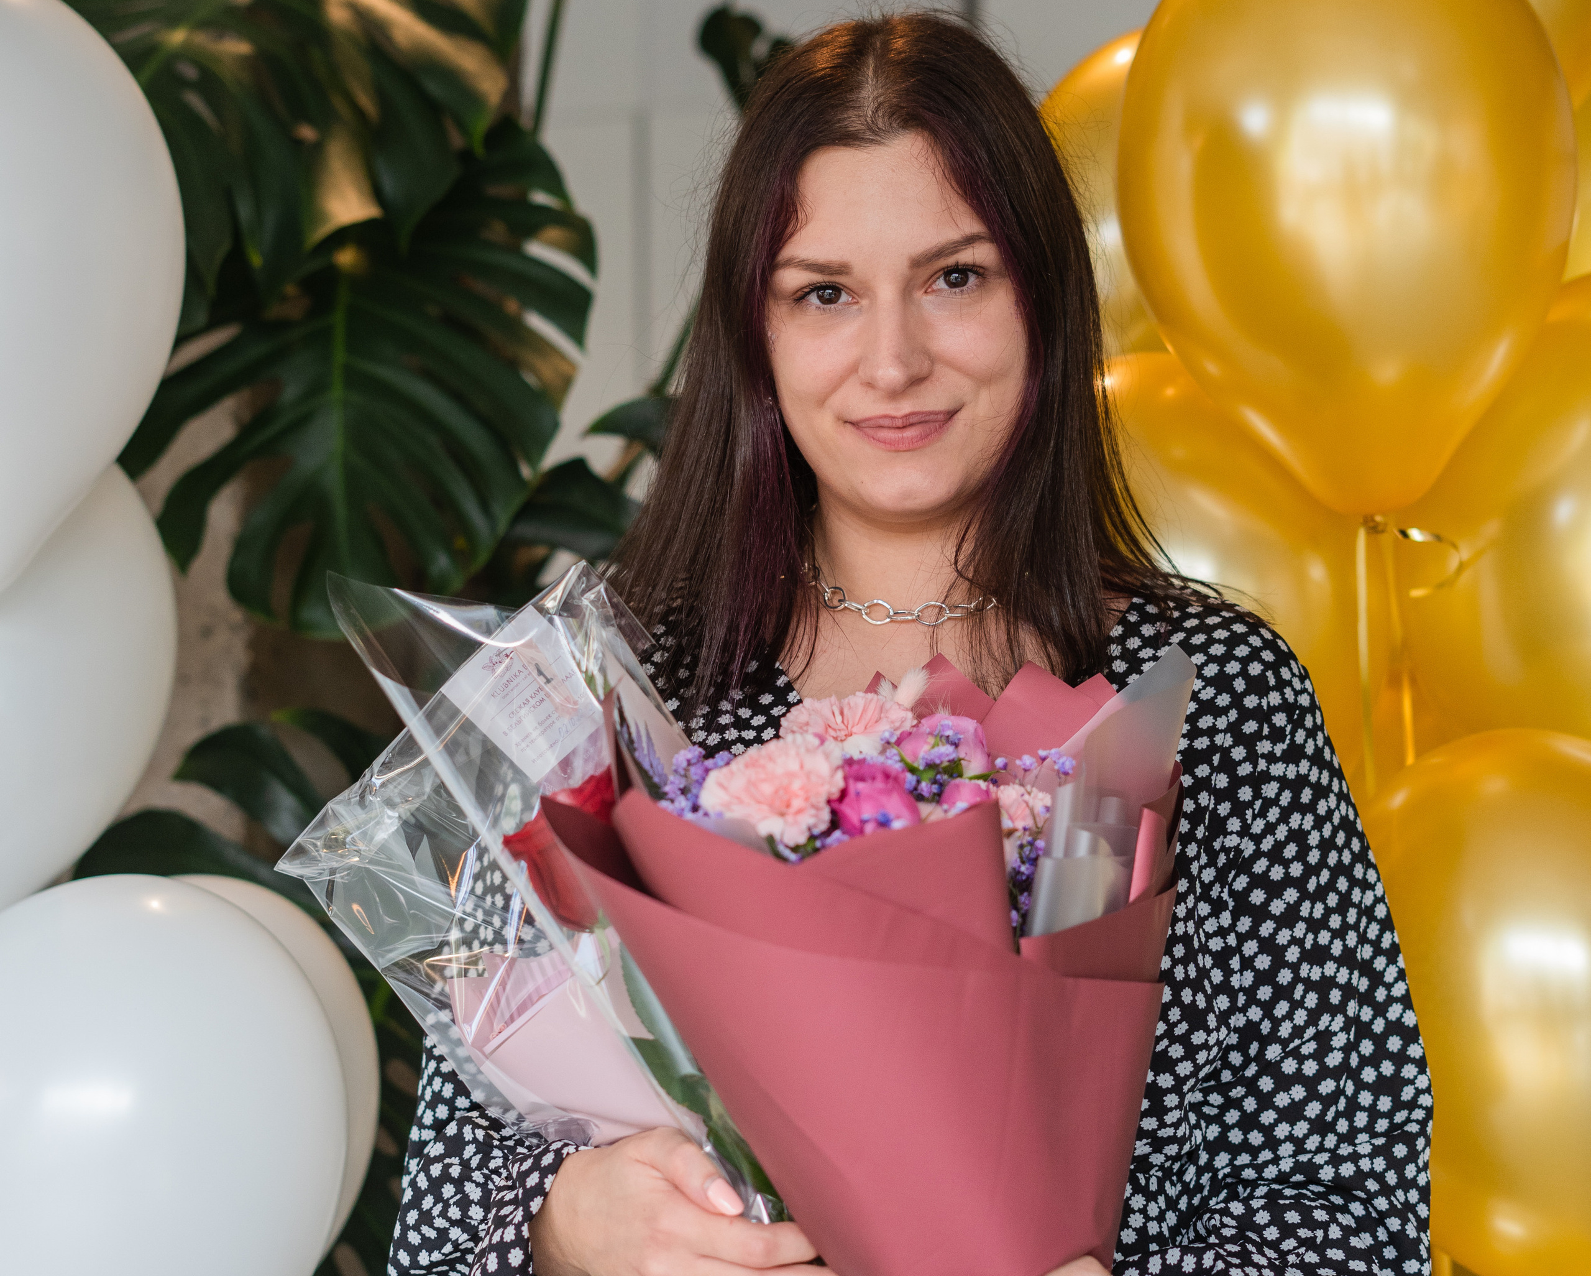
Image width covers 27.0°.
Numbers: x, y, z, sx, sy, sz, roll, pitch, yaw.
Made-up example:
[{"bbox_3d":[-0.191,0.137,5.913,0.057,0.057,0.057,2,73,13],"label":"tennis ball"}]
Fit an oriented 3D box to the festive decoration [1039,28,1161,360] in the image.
[{"bbox_3d":[0.265,-0.219,2.120,0.260,0.345,0.260,-1,-4,0],"label":"festive decoration"}]

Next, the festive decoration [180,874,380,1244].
[{"bbox_3d":[-0.398,0.310,2.130,0.255,0.325,0.255,6,-3,0],"label":"festive decoration"}]

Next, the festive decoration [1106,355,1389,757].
[{"bbox_3d":[0.240,0.001,2.020,0.260,0.345,0.260,-1,-4,0],"label":"festive decoration"}]

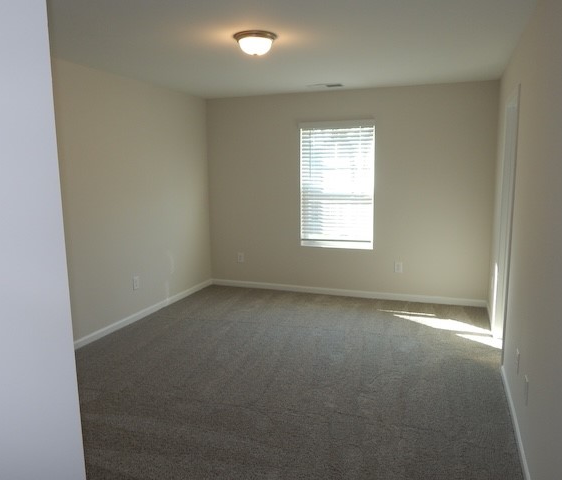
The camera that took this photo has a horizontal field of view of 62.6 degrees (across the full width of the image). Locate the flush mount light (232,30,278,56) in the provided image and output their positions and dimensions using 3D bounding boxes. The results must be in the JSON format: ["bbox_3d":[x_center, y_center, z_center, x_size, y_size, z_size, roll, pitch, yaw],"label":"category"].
[{"bbox_3d":[-0.173,-1.345,3.209,0.307,0.122,0.307,-1,9,0],"label":"flush mount light"}]

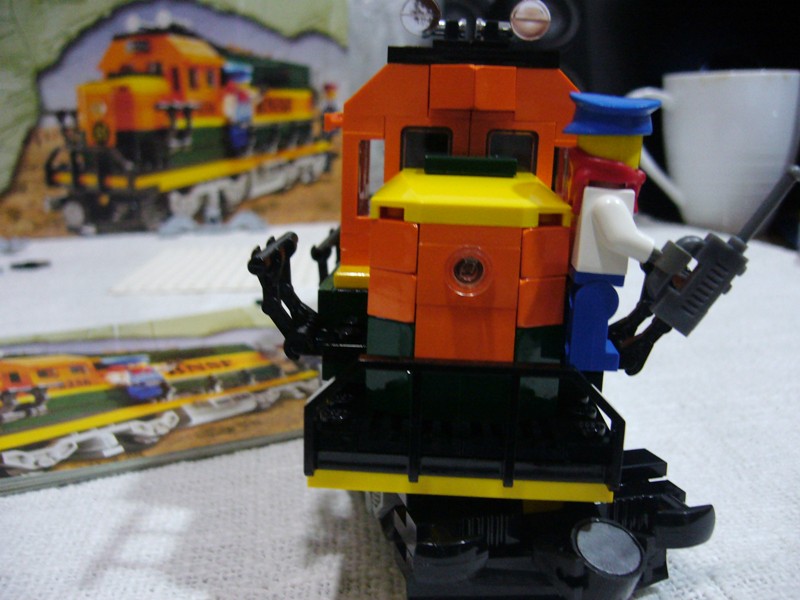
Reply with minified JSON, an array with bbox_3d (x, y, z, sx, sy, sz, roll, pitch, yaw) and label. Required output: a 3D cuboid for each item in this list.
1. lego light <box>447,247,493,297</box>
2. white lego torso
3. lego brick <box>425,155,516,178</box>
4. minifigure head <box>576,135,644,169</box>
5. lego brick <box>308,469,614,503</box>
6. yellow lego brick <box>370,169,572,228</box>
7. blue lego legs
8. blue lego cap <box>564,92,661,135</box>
[{"bbox_3d":[0.011,-0.004,0.125,0.008,0.008,0.004,2,13,3],"label":"lego light"},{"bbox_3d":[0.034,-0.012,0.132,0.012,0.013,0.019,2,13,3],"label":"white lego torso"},{"bbox_3d":[0.012,-0.024,0.144,0.016,0.003,0.009,2,13,3],"label":"lego brick"},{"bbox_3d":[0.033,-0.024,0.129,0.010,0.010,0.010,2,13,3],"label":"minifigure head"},{"bbox_3d":[0.010,0.028,0.131,0.048,0.003,0.009,2,13,3],"label":"lego brick"},{"bbox_3d":[0.012,-0.018,0.140,0.032,0.006,0.032,2,13,3],"label":"yellow lego brick"},{"bbox_3d":[0.032,0.002,0.135,0.008,0.016,0.016,2,13,3],"label":"blue lego legs"},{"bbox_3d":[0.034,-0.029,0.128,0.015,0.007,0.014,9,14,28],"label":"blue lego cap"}]

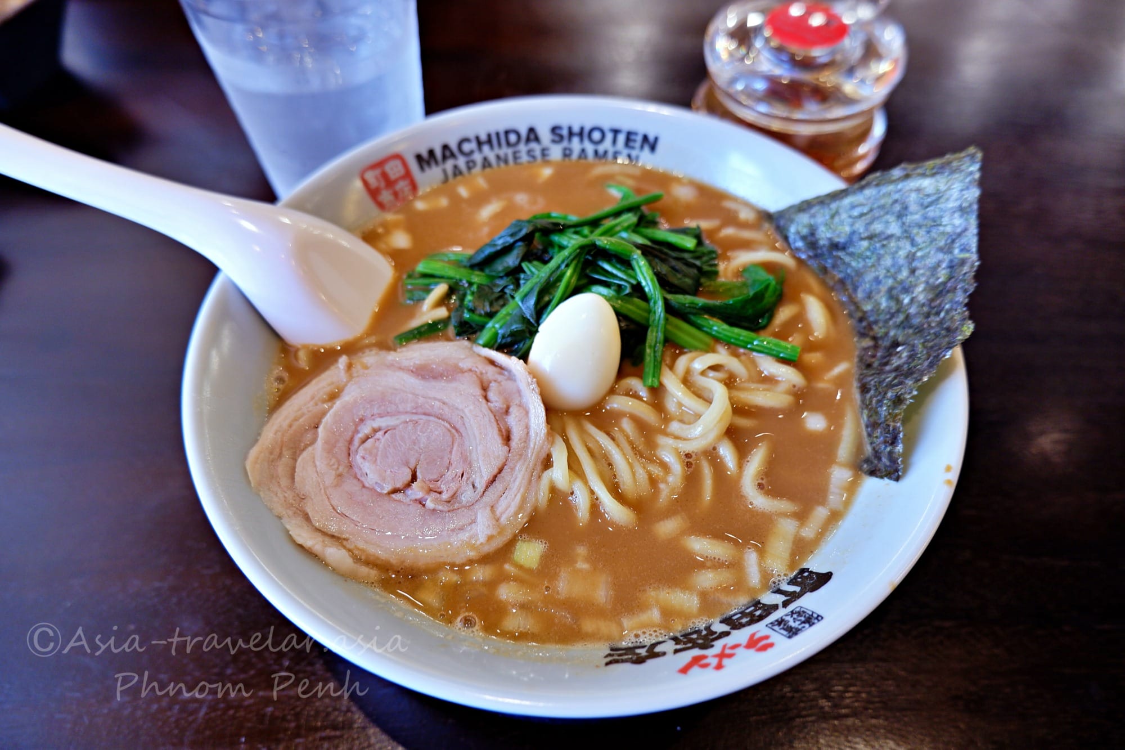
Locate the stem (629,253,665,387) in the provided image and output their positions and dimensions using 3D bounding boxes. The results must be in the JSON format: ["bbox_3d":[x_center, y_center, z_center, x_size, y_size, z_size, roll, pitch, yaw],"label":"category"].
[{"bbox_3d":[0.024,-0.016,0.202,0.009,0.008,0.039,-4,75,-1],"label":"stem"}]

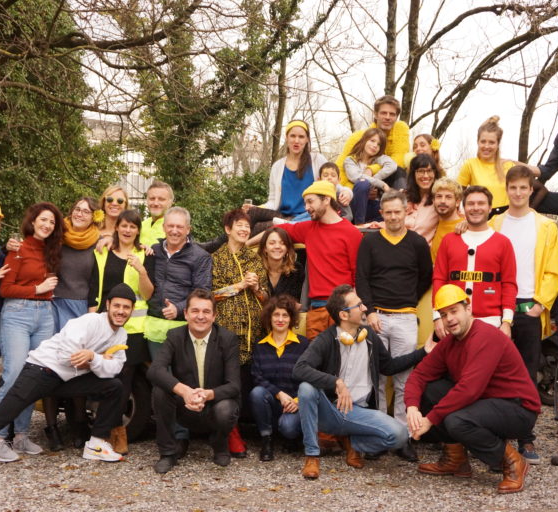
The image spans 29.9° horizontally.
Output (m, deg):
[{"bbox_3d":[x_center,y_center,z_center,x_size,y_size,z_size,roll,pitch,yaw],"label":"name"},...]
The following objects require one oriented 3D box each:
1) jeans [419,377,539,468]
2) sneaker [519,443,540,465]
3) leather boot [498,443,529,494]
[{"bbox_3d":[1.178,0.964,6.170,0.580,0.490,0.460,1,0,-29],"label":"jeans"},{"bbox_3d":[1.623,1.271,6.760,0.105,0.115,0.290,1,0,-14],"label":"sneaker"},{"bbox_3d":[1.350,1.217,6.030,0.115,0.210,0.300,1,25,32],"label":"leather boot"}]

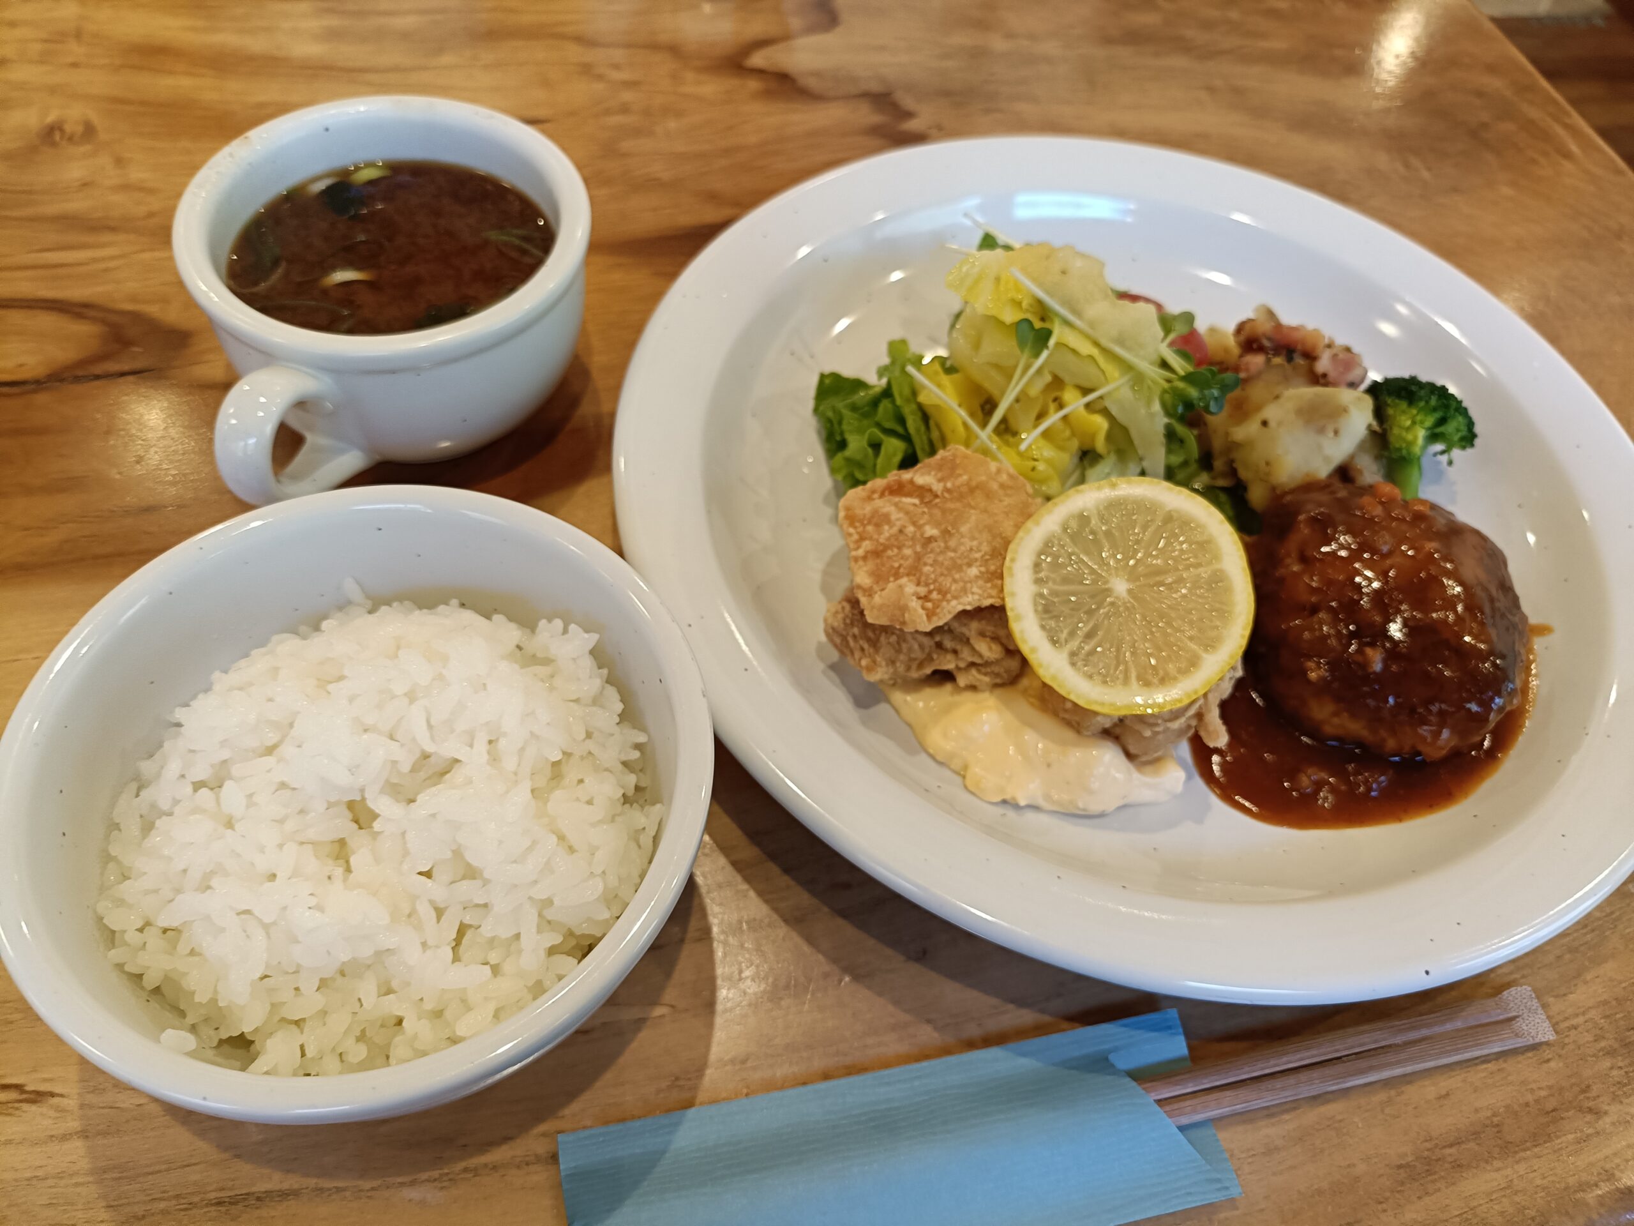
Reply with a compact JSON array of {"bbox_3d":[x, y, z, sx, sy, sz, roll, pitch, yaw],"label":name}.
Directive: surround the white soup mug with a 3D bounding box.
[{"bbox_3d":[-0.118,-0.078,0.325,0.103,0.060,0.126,20,56,6],"label":"white soup mug"}]

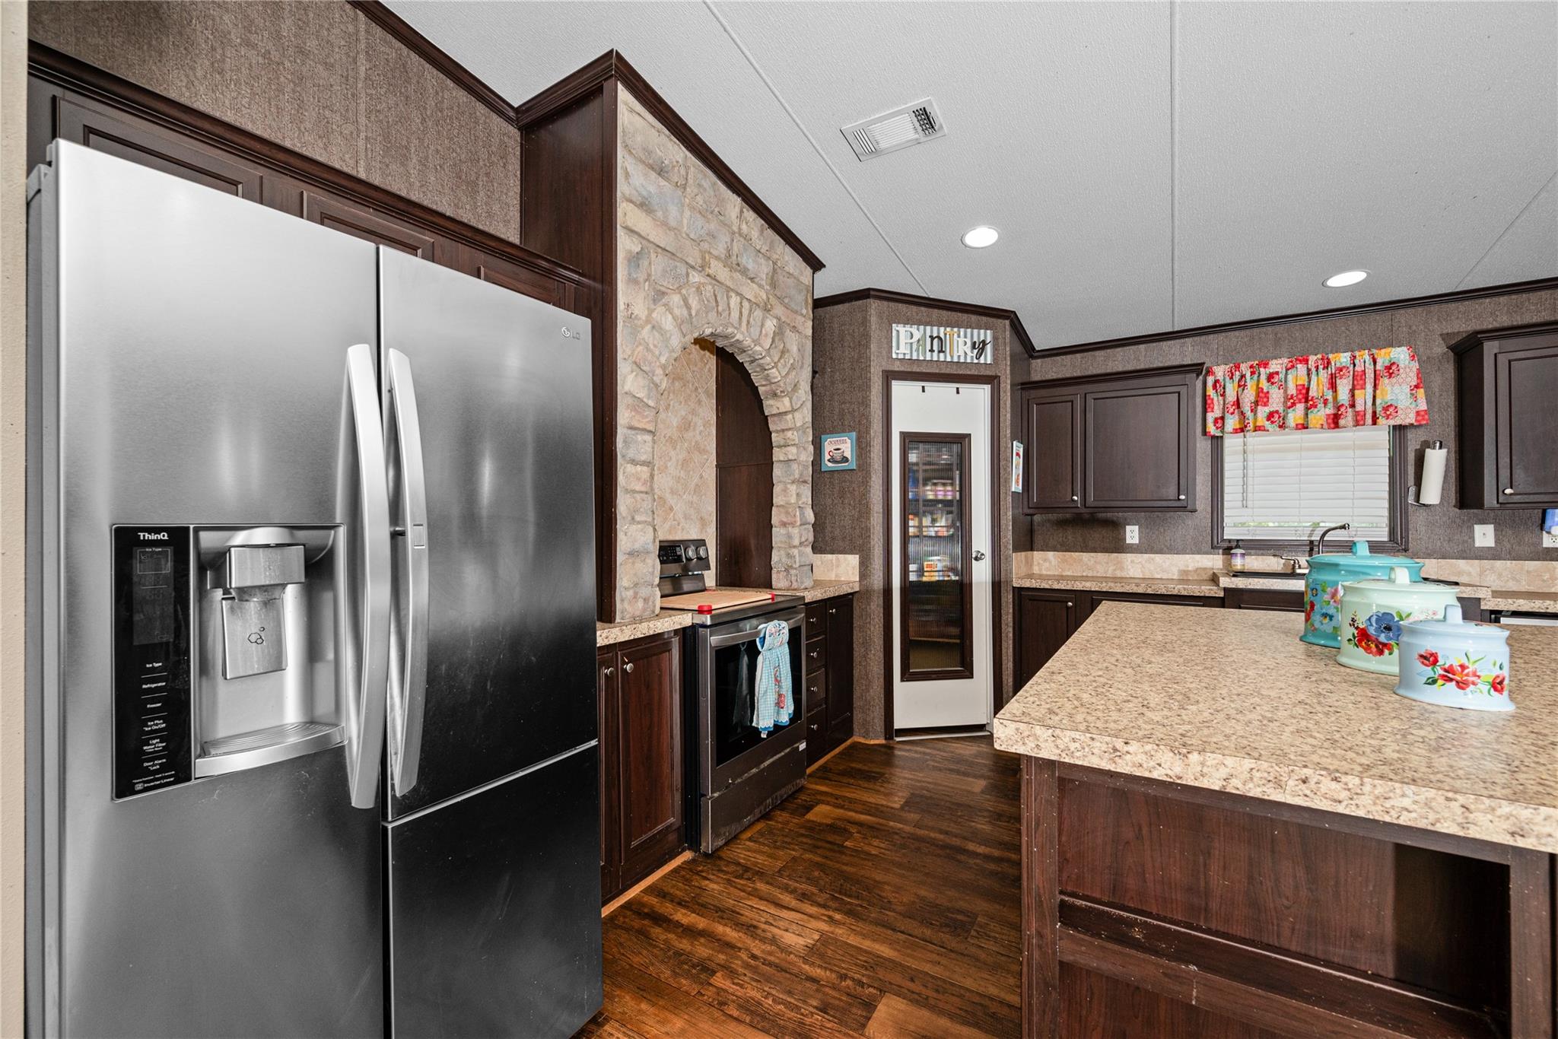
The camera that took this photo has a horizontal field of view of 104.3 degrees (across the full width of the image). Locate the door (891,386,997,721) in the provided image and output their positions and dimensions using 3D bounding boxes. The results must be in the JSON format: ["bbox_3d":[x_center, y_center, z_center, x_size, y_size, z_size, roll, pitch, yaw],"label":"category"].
[{"bbox_3d":[0.971,0.218,3.623,0.615,2.030,0.045,0,-1,-12],"label":"door"}]

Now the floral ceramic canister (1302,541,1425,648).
[{"bbox_3d":[1.608,0.201,1.669,0.259,0.286,0.259,-1,-1,33],"label":"floral ceramic canister"}]

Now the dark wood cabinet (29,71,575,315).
[{"bbox_3d":[-1.239,-0.723,1.806,0.364,0.364,1.306,0,0,33],"label":"dark wood cabinet"}]

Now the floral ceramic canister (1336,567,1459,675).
[{"bbox_3d":[1.458,0.228,1.428,0.214,0.229,0.214,-1,-1,33],"label":"floral ceramic canister"}]

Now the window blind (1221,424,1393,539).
[{"bbox_3d":[2.968,-0.305,3.433,0.715,0.860,0.050,-1,-1,33],"label":"window blind"}]

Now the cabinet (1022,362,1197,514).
[{"bbox_3d":[2.070,-0.461,3.815,0.936,0.845,0.364,0,0,33],"label":"cabinet"}]

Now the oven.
[{"bbox_3d":[-0.328,0.840,2.846,0.696,0.936,0.748,0,0,33],"label":"oven"}]

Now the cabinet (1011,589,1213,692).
[{"bbox_3d":[2.045,0.851,3.695,1.008,0.887,0.598,0,0,33],"label":"cabinet"}]

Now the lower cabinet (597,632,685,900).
[{"bbox_3d":[-0.803,0.862,2.229,0.618,0.897,0.689,0,0,33],"label":"lower cabinet"}]

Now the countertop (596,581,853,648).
[{"bbox_3d":[-0.391,0.388,2.844,0.650,0.048,2.171,0,0,33],"label":"countertop"}]

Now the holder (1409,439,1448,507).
[{"bbox_3d":[3.322,-0.236,3.104,0.090,0.335,0.130,12,6,32],"label":"holder"}]

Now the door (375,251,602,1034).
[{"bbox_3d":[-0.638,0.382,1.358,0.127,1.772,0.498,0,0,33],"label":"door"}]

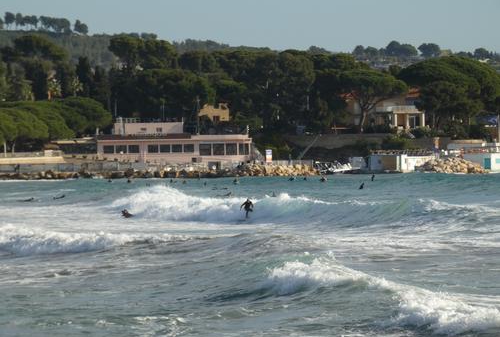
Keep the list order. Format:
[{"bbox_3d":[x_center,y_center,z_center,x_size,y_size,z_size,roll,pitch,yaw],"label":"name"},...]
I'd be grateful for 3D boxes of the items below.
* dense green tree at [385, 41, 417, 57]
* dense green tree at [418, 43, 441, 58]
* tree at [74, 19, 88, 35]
[{"bbox_3d":[66.230,-52.360,1500.000,14.080,7.040,11.000,0,0,0],"label":"dense green tree"},{"bbox_3d":[78.990,-51.700,1500.000,9.680,6.600,9.680,0,0,0],"label":"dense green tree"},{"bbox_3d":[-74.150,-62.050,1500.000,6.160,7.040,6.160,0,0,0],"label":"tree"}]

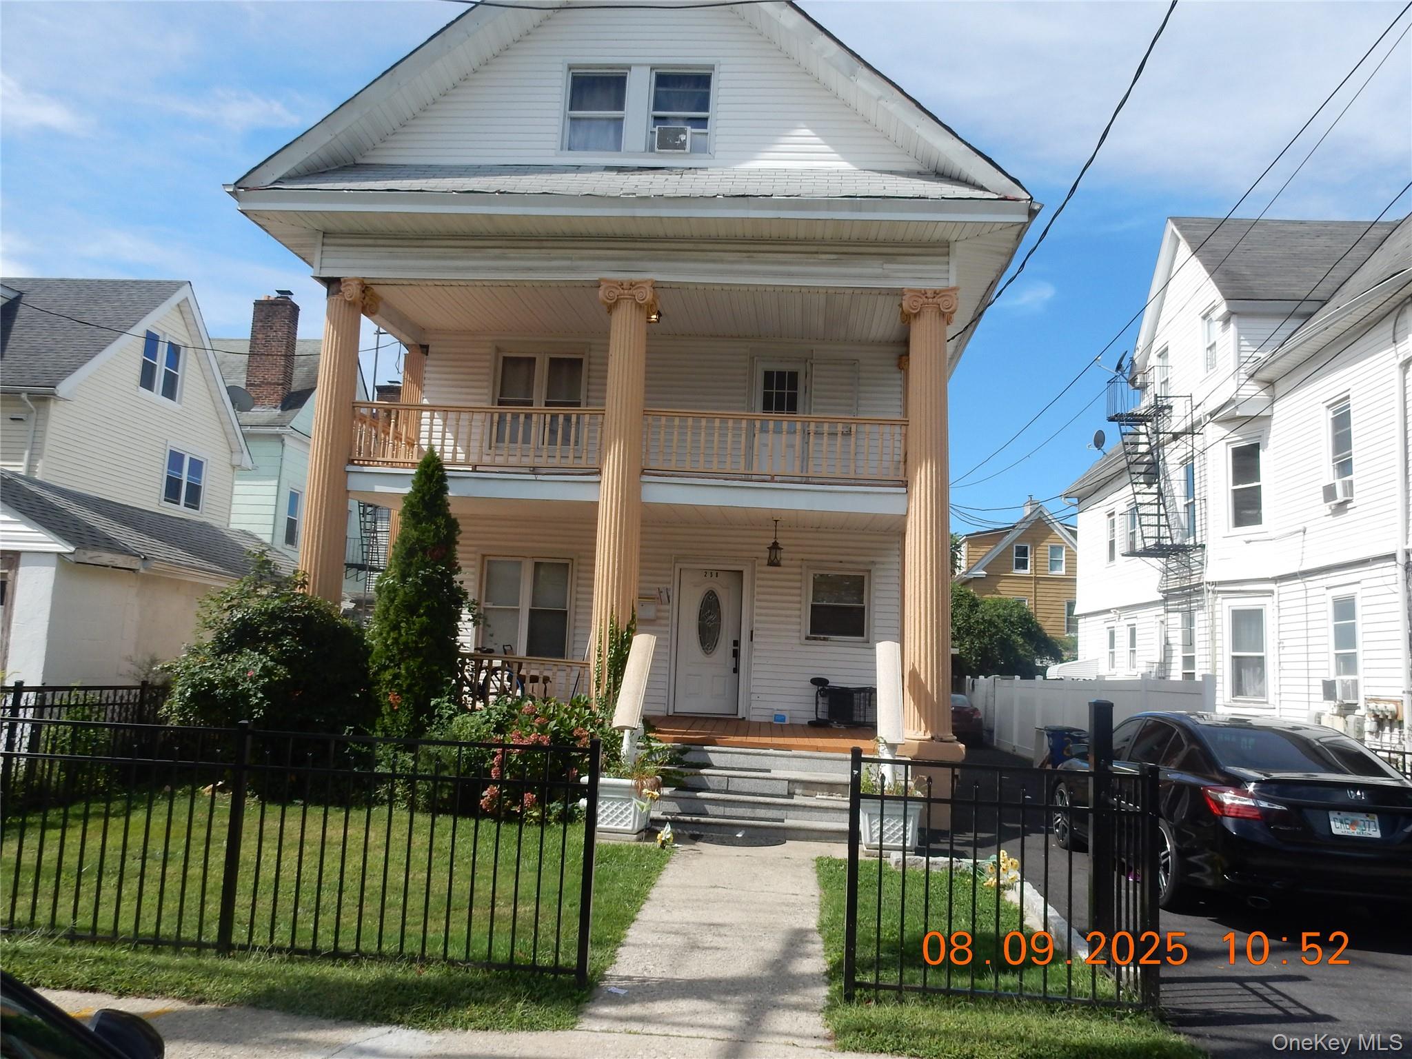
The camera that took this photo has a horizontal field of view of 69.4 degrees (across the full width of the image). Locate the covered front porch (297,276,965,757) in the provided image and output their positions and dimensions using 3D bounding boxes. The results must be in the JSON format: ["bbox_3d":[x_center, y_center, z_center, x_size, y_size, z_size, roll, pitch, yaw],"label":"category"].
[{"bbox_3d":[-0.845,-0.130,13.152,7.650,5.300,3.200,2,-7,5],"label":"covered front porch"}]

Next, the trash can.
[{"bbox_3d":[5.993,3.728,16.644,0.650,1.050,0.760,2,-7,5],"label":"trash can"}]

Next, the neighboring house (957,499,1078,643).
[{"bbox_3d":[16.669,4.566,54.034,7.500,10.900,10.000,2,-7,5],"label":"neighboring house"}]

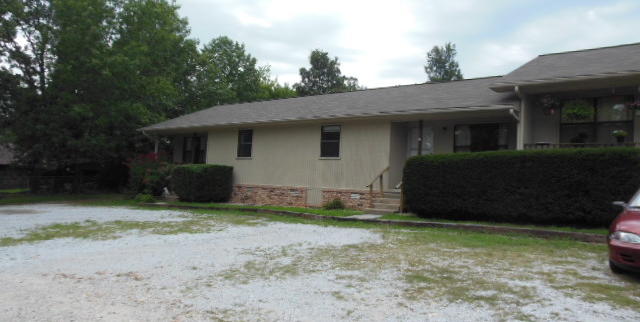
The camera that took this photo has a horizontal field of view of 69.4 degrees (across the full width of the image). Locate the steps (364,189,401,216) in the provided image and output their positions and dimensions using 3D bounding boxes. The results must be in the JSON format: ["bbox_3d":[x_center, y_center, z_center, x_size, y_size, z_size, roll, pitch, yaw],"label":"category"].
[{"bbox_3d":[2.138,1.283,14.264,1.055,0.714,1.129,0,-4,37],"label":"steps"}]

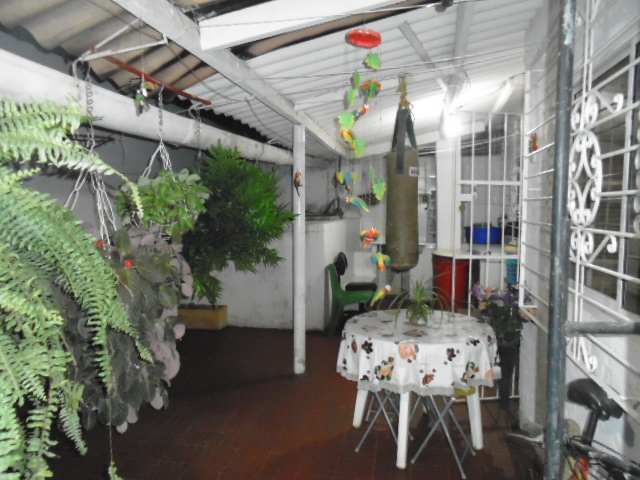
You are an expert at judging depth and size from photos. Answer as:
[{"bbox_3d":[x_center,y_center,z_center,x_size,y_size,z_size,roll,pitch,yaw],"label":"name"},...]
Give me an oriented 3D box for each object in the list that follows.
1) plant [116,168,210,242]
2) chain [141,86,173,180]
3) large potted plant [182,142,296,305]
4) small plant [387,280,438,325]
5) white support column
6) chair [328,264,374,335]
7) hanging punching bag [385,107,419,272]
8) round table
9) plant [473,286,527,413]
[{"bbox_3d":[-0.868,-0.196,2.673,0.480,0.399,0.450,1,4,10],"label":"plant"},{"bbox_3d":[-0.893,-0.591,2.649,0.180,0.501,0.150,1,4,10],"label":"chain"},{"bbox_3d":[-0.860,0.026,5.092,1.180,2.120,1.200,1,4,10],"label":"large potted plant"},{"bbox_3d":[0.573,0.384,2.959,0.310,0.260,0.300,1,4,10],"label":"small plant"},{"bbox_3d":[-0.159,0.084,4.113,0.085,2.140,0.090,1,4,10],"label":"white support column"},{"bbox_3d":[0.364,0.663,5.512,0.540,0.820,0.460,1,4,10],"label":"chair"},{"bbox_3d":[0.673,-0.405,3.890,0.265,1.329,0.265,1,4,10],"label":"hanging punching bag"},{"bbox_3d":[0.601,0.874,2.989,0.970,0.720,0.970,1,4,10],"label":"round table"},{"bbox_3d":[1.273,0.756,3.413,0.390,0.915,0.380,1,4,10],"label":"plant"}]

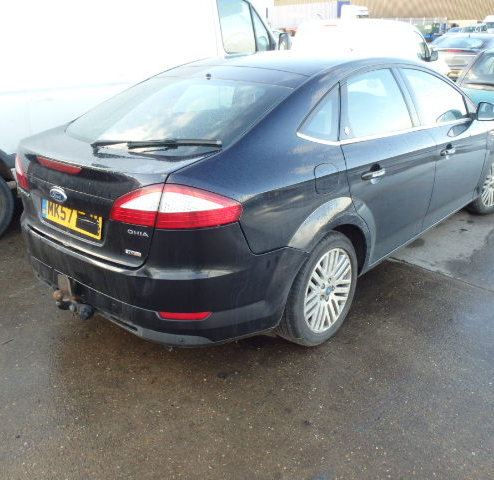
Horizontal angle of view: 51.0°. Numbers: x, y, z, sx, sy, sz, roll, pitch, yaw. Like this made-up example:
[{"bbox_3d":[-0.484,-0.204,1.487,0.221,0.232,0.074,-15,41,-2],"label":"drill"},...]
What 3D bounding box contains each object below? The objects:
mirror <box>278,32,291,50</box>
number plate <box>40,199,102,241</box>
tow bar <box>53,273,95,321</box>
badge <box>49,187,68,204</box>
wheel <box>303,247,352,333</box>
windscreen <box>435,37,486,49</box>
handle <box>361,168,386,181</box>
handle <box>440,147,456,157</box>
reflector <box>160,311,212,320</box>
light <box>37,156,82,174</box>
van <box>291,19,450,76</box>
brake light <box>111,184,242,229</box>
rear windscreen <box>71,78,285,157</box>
[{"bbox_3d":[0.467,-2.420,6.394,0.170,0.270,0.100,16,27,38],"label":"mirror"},{"bbox_3d":[-0.831,-0.102,2.429,0.520,0.111,0.015,16,17,39],"label":"number plate"},{"bbox_3d":[-0.849,0.283,2.534,0.210,0.200,0.150,16,27,38],"label":"tow bar"},{"bbox_3d":[-0.860,-0.207,2.367,0.150,0.063,0.015,16,24,39],"label":"badge"},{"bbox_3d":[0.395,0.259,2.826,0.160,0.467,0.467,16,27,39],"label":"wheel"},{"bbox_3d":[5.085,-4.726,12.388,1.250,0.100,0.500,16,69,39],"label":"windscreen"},{"bbox_3d":[0.648,-0.336,2.644,0.055,0.042,0.235,16,27,39],"label":"handle"},{"bbox_3d":[1.389,-0.610,3.546,0.055,0.045,0.235,16,27,38],"label":"handle"},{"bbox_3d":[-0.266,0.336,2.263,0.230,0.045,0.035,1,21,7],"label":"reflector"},{"bbox_3d":[-0.860,-0.346,2.403,0.370,0.035,0.040,16,27,38],"label":"light"},{"bbox_3d":[2.953,-3.768,11.358,1.760,1.870,4.340,14,26,37],"label":"van"},{"bbox_3d":[-0.293,-0.155,2.087,0.560,0.205,0.210,8,23,25],"label":"brake light"},{"bbox_3d":[-0.427,-0.692,2.815,1.240,0.110,0.760,16,49,38],"label":"rear windscreen"}]

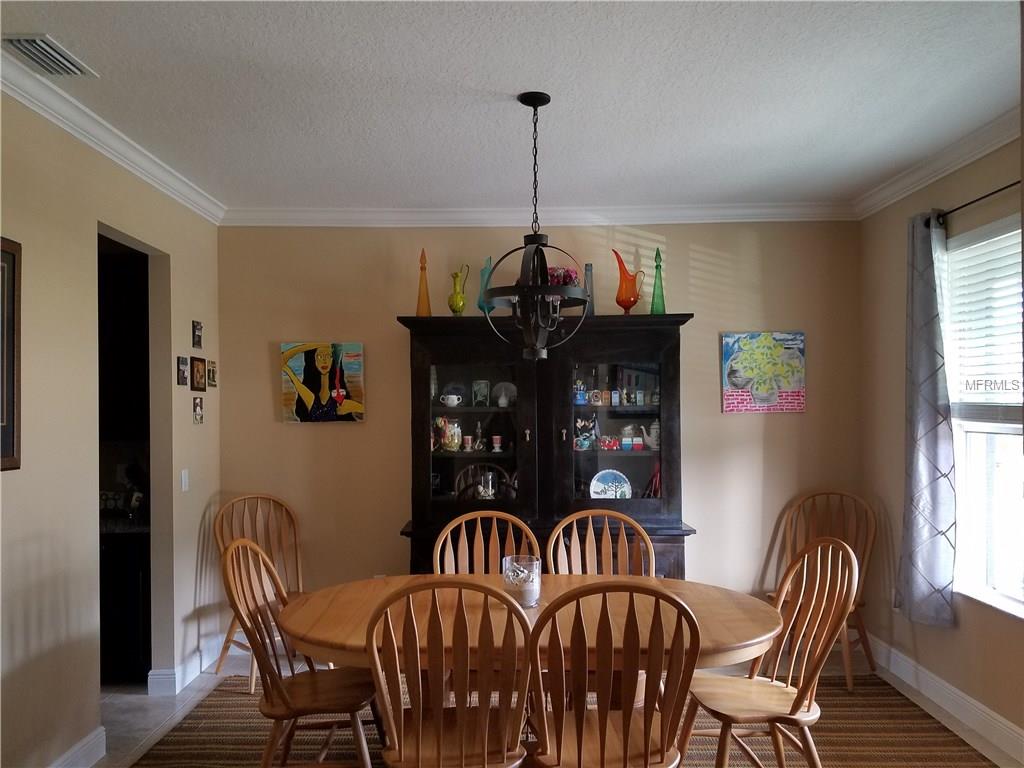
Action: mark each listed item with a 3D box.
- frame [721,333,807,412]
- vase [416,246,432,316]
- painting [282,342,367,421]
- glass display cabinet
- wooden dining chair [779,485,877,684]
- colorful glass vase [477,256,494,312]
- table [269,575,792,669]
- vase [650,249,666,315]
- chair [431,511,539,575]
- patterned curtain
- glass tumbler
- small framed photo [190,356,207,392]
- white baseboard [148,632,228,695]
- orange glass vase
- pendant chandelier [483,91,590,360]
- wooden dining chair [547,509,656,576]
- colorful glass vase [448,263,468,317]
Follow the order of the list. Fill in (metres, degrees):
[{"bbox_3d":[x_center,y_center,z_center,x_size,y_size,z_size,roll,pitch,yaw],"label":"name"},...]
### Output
[{"bbox_3d":[1.573,-0.072,4.813,0.504,0.508,0.035,0,-2,0],"label":"frame"},{"bbox_3d":[-0.525,-0.593,4.608,0.092,0.441,0.092,0,-2,0],"label":"vase"},{"bbox_3d":[-1.171,-0.010,4.752,0.507,0.490,0.035,0,-2,0],"label":"painting"},{"bbox_3d":[0.205,0.645,4.564,1.681,2.046,0.470,0,-2,0],"label":"glass display cabinet"},{"bbox_3d":[1.772,1.153,4.443,0.520,1.000,0.550,-2,-2,37],"label":"wooden dining chair"},{"bbox_3d":[-0.158,-0.576,4.607,0.105,0.402,0.105,0,-2,0],"label":"colorful glass vase"},{"bbox_3d":[0.058,1.232,2.931,1.820,0.765,1.085,-1,-2,4],"label":"table"},{"bbox_3d":[0.878,-0.598,4.607,0.092,0.431,0.092,0,-2,0],"label":"vase"},{"bbox_3d":[-0.118,1.124,3.479,0.510,1.015,0.570,0,-2,0],"label":"chair"},{"bbox_3d":[2.036,0.164,3.837,0.150,2.000,0.420,0,-2,0],"label":"patterned curtain"},{"bbox_3d":[0.040,0.780,3.039,0.150,0.176,0.150,0,-2,0],"label":"glass tumbler"},{"bbox_3d":[-1.803,-0.051,4.424,0.020,0.193,0.172,0,-2,0],"label":"small framed photo"},{"bbox_3d":[-1.874,1.614,4.455,0.152,0.133,0.654,0,-2,0],"label":"white baseboard"},{"bbox_3d":[0.685,-0.585,4.502,0.186,0.409,0.130,0,-2,0],"label":"orange glass vase"},{"bbox_3d":[0.095,-0.611,2.999,0.415,1.034,0.415,0,-2,0],"label":"pendant chandelier"},{"bbox_3d":[0.442,1.119,3.482,0.510,1.015,0.570,0,-2,0],"label":"wooden dining chair"},{"bbox_3d":[-0.312,-0.540,4.496,0.111,0.336,0.100,0,-2,0],"label":"colorful glass vase"}]

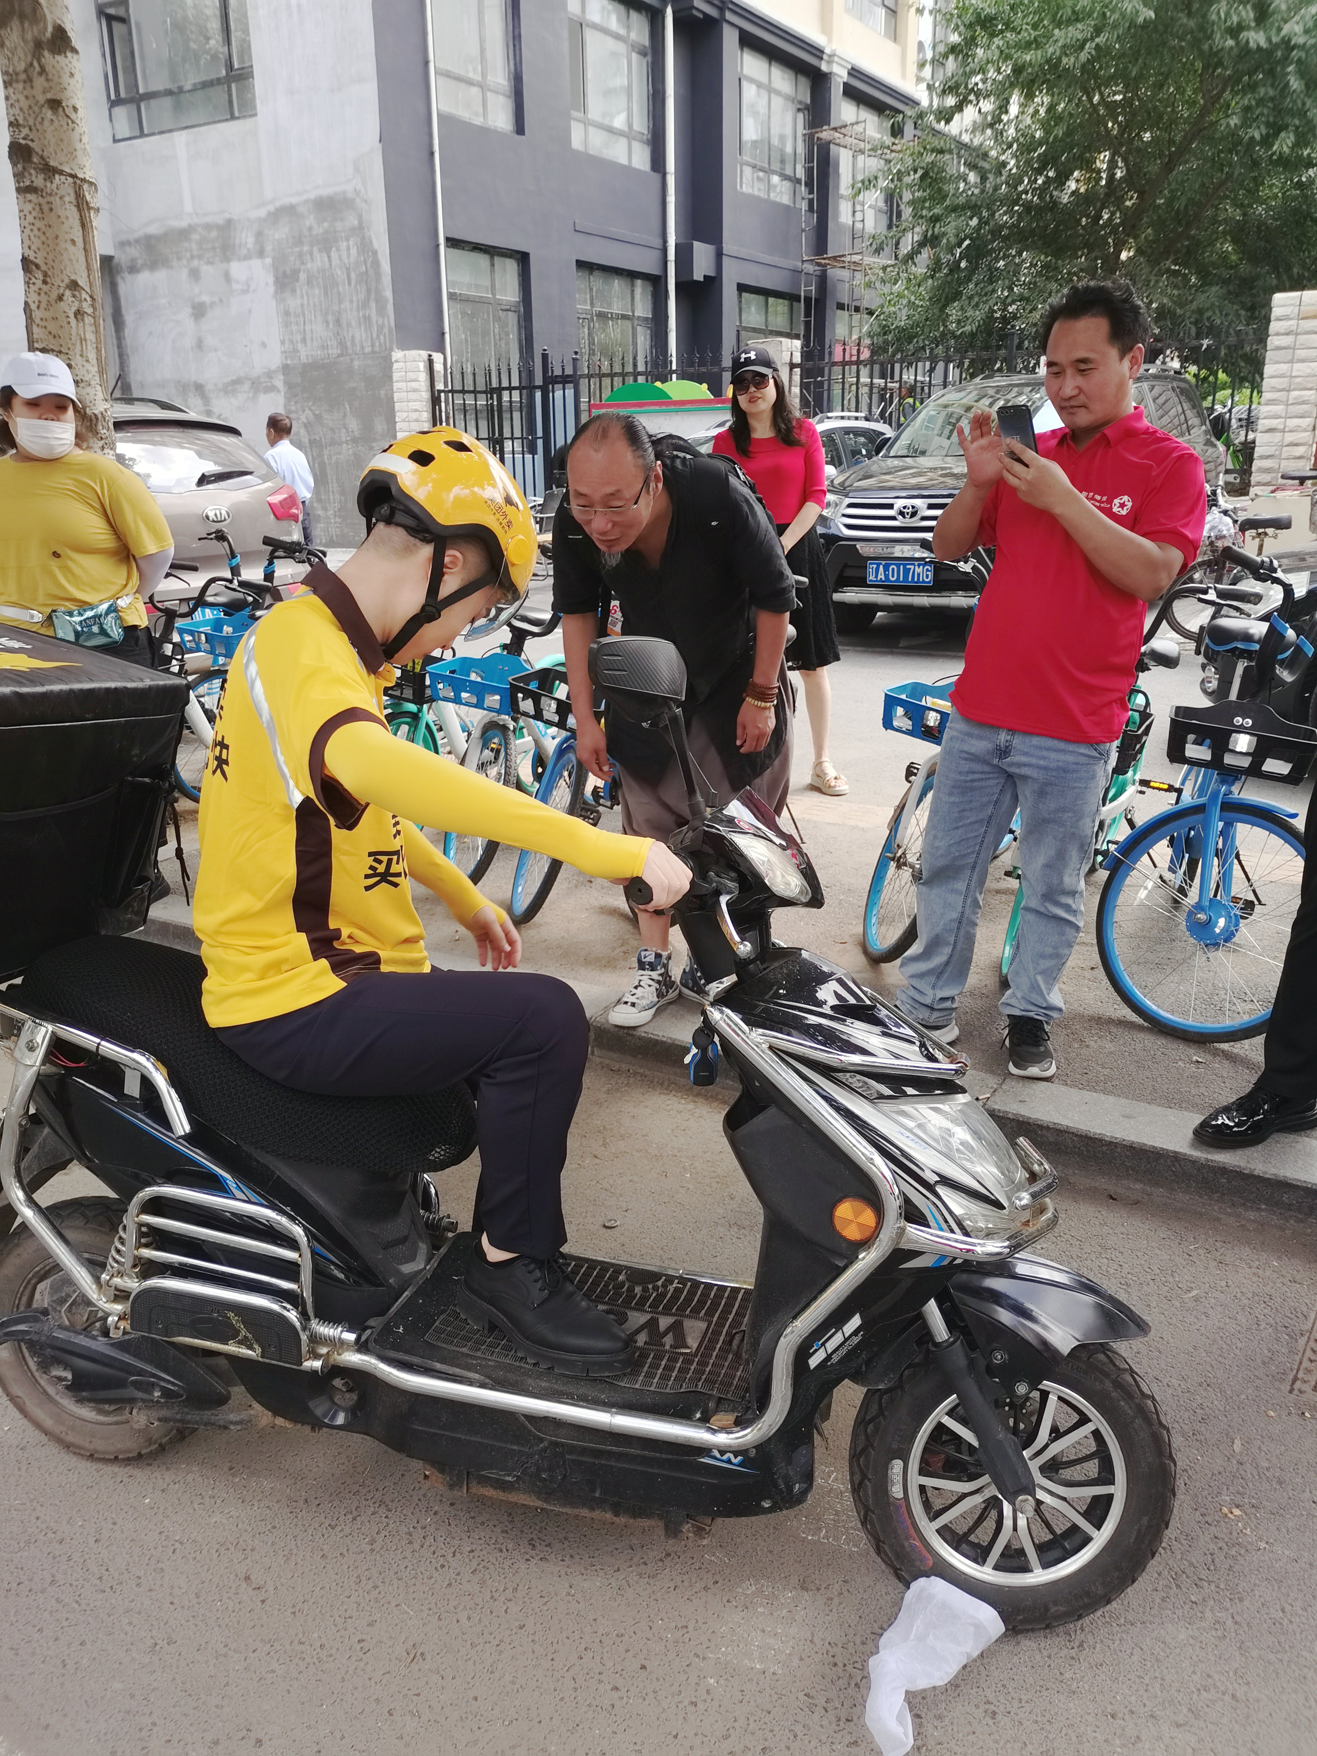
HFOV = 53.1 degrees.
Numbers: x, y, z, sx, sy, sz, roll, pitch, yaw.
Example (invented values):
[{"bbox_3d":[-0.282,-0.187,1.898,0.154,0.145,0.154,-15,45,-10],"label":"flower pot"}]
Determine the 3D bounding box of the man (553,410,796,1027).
[{"bbox_3d":[0.039,-0.288,2.985,0.530,1.420,0.800,5,19,16],"label":"man"}]

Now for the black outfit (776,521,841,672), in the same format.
[{"bbox_3d":[0.497,-1.071,5.057,0.400,0.570,0.300,6,19,19],"label":"black outfit"}]

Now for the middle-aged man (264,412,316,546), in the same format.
[{"bbox_3d":[-2.893,-2.729,10.244,0.360,1.680,0.500,15,23,40],"label":"middle-aged man"}]

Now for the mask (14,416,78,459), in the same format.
[{"bbox_3d":[-1.462,-1.049,3.144,0.150,0.105,0.080,-14,22,-35],"label":"mask"}]

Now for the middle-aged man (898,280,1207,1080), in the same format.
[{"bbox_3d":[0.849,-0.392,2.850,0.600,1.680,0.500,9,20,28],"label":"middle-aged man"}]

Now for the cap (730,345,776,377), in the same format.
[{"bbox_3d":[0.333,-1.855,4.741,0.175,0.125,0.250,5,19,17],"label":"cap"}]

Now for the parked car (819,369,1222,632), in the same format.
[{"bbox_3d":[2.801,-2.862,9.861,1.910,1.760,4.785,11,21,33],"label":"parked car"}]

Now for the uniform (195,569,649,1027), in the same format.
[{"bbox_3d":[-0.281,-0.085,1.600,0.600,0.550,0.470,0,18,2],"label":"uniform"}]

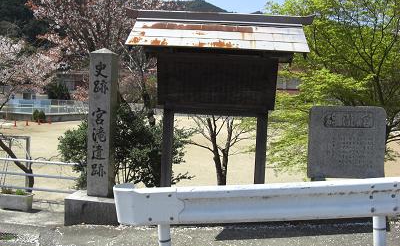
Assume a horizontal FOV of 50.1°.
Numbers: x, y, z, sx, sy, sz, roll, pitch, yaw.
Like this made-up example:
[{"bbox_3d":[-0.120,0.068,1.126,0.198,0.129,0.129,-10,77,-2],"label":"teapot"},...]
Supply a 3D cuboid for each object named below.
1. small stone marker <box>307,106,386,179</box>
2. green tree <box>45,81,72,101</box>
[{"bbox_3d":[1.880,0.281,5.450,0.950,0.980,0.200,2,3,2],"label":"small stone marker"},{"bbox_3d":[-22.000,-4.632,66.000,3.800,3.700,3.600,2,3,0],"label":"green tree"}]

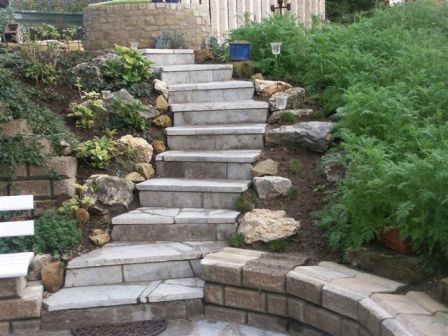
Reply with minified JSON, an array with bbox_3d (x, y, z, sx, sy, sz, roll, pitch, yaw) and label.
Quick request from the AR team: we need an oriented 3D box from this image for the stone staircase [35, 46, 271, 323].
[{"bbox_3d":[-0.320,-0.200,6.200,1.420,1.630,4.200,0,10,0],"label":"stone staircase"}]

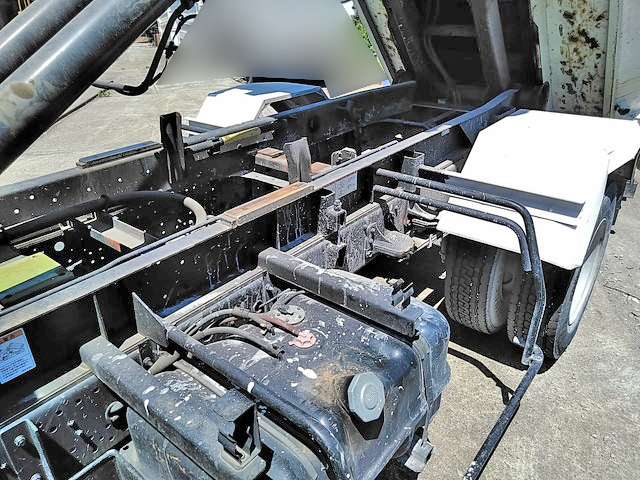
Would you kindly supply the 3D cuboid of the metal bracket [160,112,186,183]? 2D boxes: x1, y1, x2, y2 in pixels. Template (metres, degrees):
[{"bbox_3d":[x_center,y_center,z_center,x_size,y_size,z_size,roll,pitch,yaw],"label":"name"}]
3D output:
[{"bbox_3d":[-0.505,-0.321,1.738,0.045,0.235,0.075,20,34,34],"label":"metal bracket"}]

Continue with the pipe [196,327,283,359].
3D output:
[{"bbox_3d":[-0.171,0.211,1.067,0.205,0.044,0.034,7,28,13],"label":"pipe"}]

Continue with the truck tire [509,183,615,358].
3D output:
[{"bbox_3d":[1.000,0.115,2.043,0.197,0.740,0.740,20,34,34],"label":"truck tire"}]

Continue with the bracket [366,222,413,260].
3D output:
[{"bbox_3d":[0.249,0.005,1.700,0.115,0.115,0.152,20,34,34],"label":"bracket"}]

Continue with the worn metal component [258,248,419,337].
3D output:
[{"bbox_3d":[0.030,0.099,1.141,0.440,0.054,0.065,20,34,34],"label":"worn metal component"}]

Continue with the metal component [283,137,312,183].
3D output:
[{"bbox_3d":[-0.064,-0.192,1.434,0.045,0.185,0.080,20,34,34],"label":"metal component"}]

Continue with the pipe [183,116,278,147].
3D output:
[{"bbox_3d":[-0.331,-0.429,1.921,0.036,0.036,0.470,20,34,34],"label":"pipe"}]

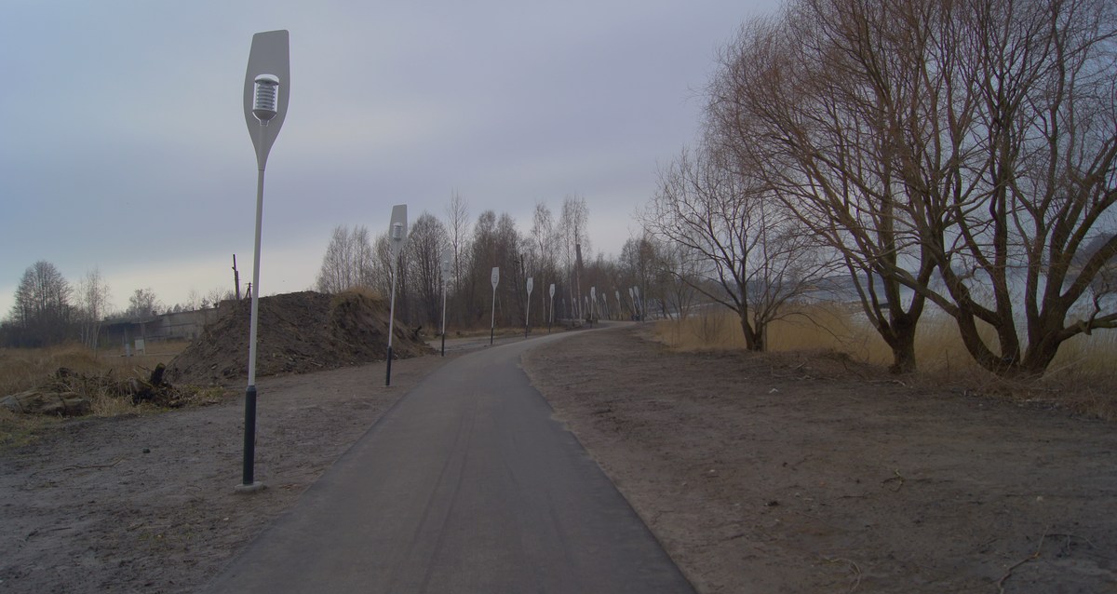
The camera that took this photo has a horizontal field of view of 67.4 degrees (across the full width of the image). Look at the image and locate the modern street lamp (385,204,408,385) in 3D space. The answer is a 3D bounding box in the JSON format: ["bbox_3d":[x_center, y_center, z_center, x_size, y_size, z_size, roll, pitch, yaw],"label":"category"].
[{"bbox_3d":[-4.390,-0.060,22.360,0.490,4.850,0.260,3,-1,-3],"label":"modern street lamp"}]

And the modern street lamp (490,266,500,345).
[{"bbox_3d":[-4.050,0.574,52.700,0.490,4.850,0.260,3,-1,5],"label":"modern street lamp"}]

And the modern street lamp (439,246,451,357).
[{"bbox_3d":[-5.130,0.270,37.900,0.490,4.850,0.260,2,-1,1],"label":"modern street lamp"}]

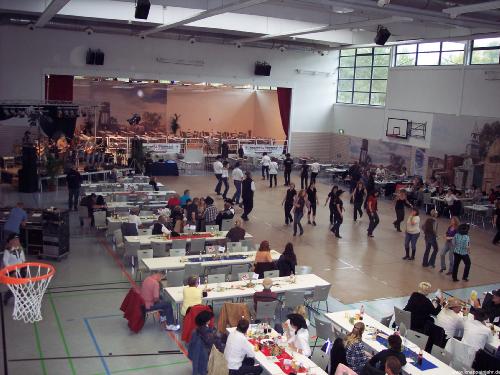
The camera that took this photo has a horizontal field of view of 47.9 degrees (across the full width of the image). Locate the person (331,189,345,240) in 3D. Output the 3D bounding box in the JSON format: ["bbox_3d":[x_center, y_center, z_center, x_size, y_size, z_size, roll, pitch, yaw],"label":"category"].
[{"bbox_3d":[3.173,0.895,20.065,0.500,1.700,0.500,10,12,36],"label":"person"}]

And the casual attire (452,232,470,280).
[{"bbox_3d":[5.974,1.881,15.806,0.520,1.450,0.420,8,11,30],"label":"casual attire"}]

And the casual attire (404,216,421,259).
[{"bbox_3d":[5.220,1.583,17.964,0.500,1.400,0.420,9,11,32],"label":"casual attire"}]

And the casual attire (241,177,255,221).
[{"bbox_3d":[-0.057,0.375,22.042,0.560,1.880,0.420,-4,12,-36],"label":"casual attire"}]

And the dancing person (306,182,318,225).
[{"bbox_3d":[2.479,0.590,21.817,0.550,1.650,0.400,0,10,-18],"label":"dancing person"}]

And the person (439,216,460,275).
[{"bbox_3d":[5.862,1.664,16.375,0.480,1.680,0.520,-5,13,-41],"label":"person"}]

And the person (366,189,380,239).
[{"bbox_3d":[4.493,0.934,20.317,0.480,1.680,0.500,10,12,36],"label":"person"}]

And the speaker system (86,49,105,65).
[{"bbox_3d":[-8.393,-7.073,30.602,1.000,0.850,0.550,-1,10,-25],"label":"speaker system"}]

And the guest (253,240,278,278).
[{"bbox_3d":[0.339,1.949,14.212,0.500,1.260,0.750,-1,10,-25],"label":"guest"}]

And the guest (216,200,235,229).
[{"bbox_3d":[-0.822,1.106,18.523,0.700,1.300,0.500,-1,10,-25],"label":"guest"}]

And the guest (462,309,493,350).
[{"bbox_3d":[4.070,2.844,10.202,0.500,1.180,0.750,12,13,43],"label":"guest"}]

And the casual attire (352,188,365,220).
[{"bbox_3d":[4.478,0.622,23.008,0.500,1.430,0.420,2,9,-5],"label":"casual attire"}]

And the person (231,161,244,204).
[{"bbox_3d":[-0.537,-0.222,25.190,0.560,1.820,0.500,9,11,30],"label":"person"}]

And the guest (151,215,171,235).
[{"bbox_3d":[-2.648,1.391,16.776,0.520,1.220,0.720,8,10,28],"label":"guest"}]

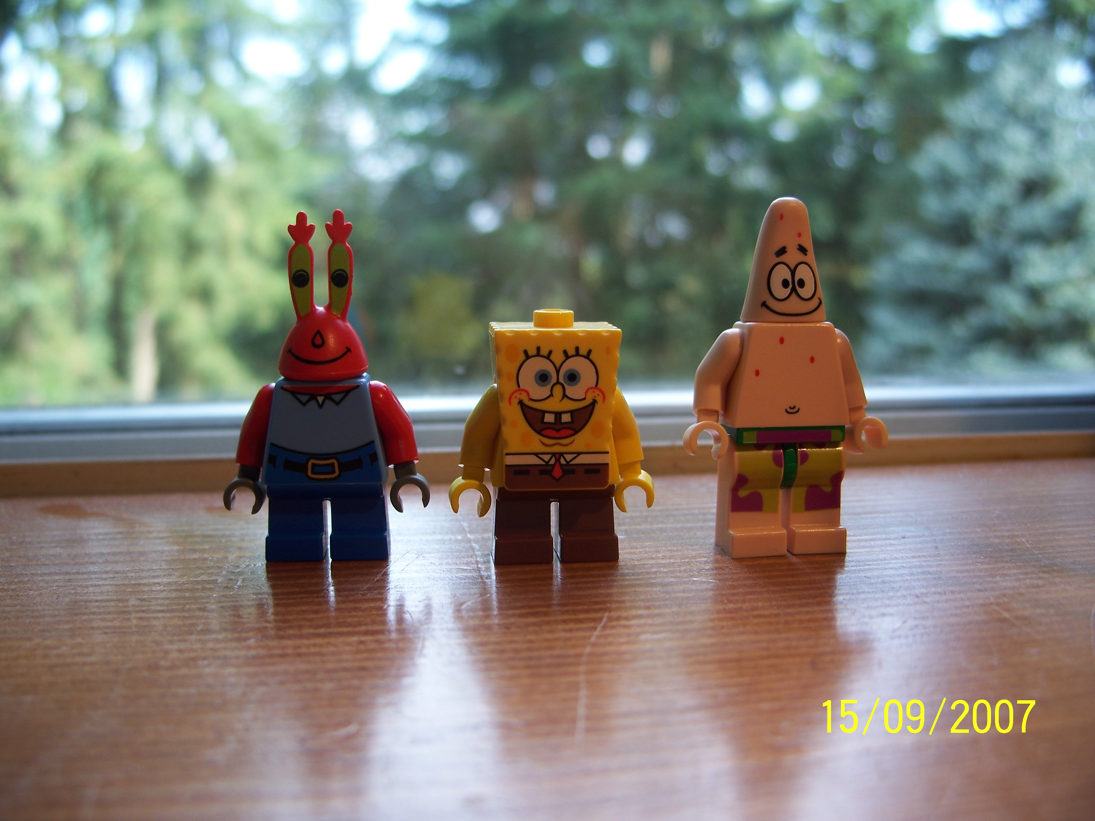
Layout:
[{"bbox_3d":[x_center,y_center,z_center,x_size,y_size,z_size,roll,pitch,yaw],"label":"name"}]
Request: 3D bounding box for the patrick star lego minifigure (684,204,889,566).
[{"bbox_3d":[0.031,-0.005,0.151,0.027,0.045,0.011,-2,9,-10],"label":"patrick star lego minifigure"}]

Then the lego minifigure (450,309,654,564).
[{"bbox_3d":[0.001,0.003,0.148,0.026,0.031,0.011,-1,8,-6],"label":"lego minifigure"}]

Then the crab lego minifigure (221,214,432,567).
[{"bbox_3d":[-0.028,-0.003,0.149,0.026,0.043,0.011,-1,8,-4],"label":"crab lego minifigure"}]

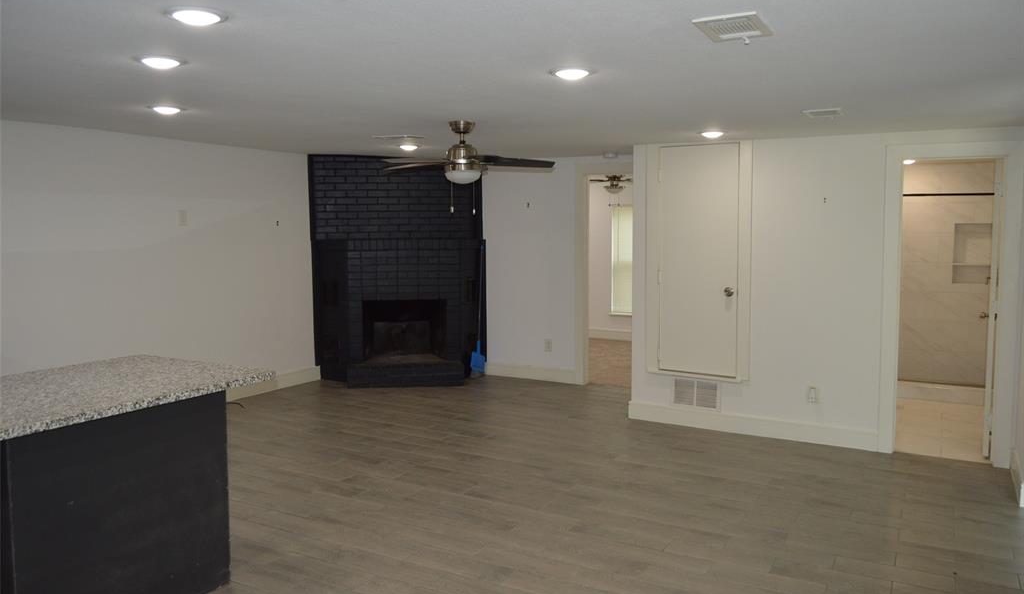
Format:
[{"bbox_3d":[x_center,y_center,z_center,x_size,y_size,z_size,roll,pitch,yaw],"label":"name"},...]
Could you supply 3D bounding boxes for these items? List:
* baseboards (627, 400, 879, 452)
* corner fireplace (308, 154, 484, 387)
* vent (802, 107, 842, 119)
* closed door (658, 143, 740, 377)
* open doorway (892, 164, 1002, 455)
[{"bbox_3d":[1.806,0.993,5.992,1.917,0.152,0.022,3,6,32],"label":"baseboards"},{"bbox_3d":[-1.205,-0.293,8.238,1.848,2.384,0.872,-1,5,-9],"label":"corner fireplace"},{"bbox_3d":[1.804,-1.055,4.433,0.216,0.020,0.280,3,6,32],"label":"vent"},{"bbox_3d":[1.472,-0.286,6.073,0.637,1.808,0.045,3,6,32],"label":"closed door"},{"bbox_3d":[2.969,0.095,5.233,0.587,2.053,0.130,3,6,32],"label":"open doorway"}]

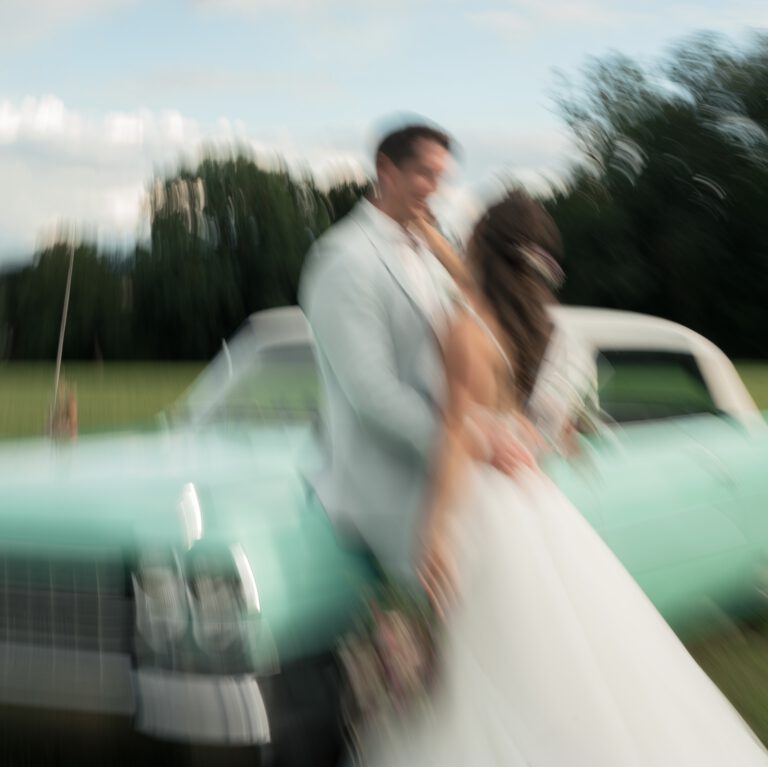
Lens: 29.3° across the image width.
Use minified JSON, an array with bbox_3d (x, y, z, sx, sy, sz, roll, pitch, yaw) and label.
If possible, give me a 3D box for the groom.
[{"bbox_3d":[0.080,0.225,3.730,0.600,1.770,0.570,1,1,38],"label":"groom"}]

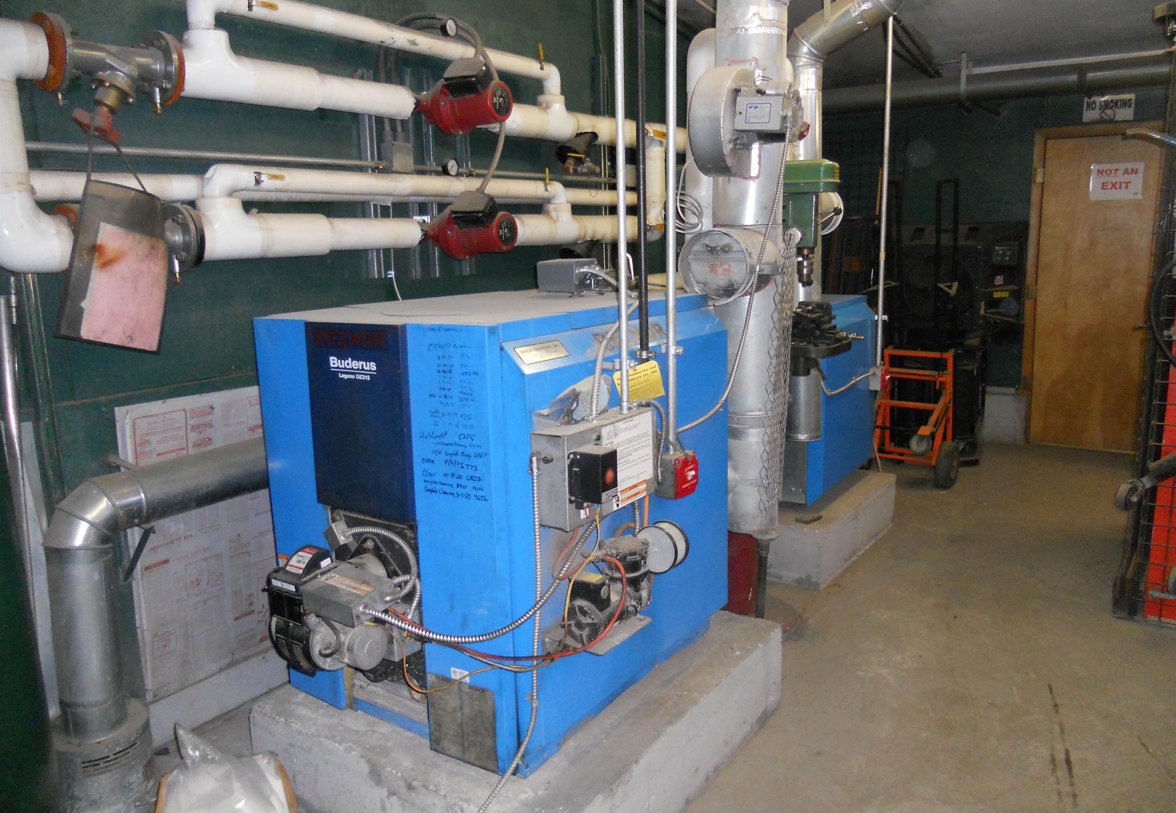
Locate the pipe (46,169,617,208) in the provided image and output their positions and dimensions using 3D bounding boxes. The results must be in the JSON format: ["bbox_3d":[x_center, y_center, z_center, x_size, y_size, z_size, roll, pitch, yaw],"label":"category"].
[{"bbox_3d":[-0.580,-0.787,3.421,0.090,0.095,2.950,6,13,34],"label":"pipe"}]

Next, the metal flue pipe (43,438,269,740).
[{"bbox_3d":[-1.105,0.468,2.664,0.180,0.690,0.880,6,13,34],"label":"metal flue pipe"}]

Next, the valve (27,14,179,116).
[{"bbox_3d":[-1.152,-0.824,2.268,0.225,0.255,0.350,6,13,34],"label":"valve"}]

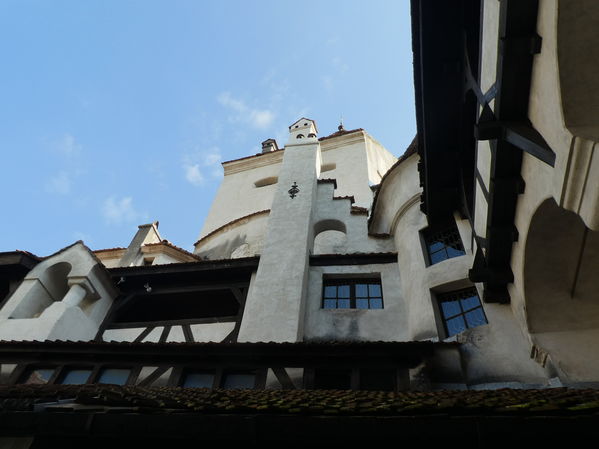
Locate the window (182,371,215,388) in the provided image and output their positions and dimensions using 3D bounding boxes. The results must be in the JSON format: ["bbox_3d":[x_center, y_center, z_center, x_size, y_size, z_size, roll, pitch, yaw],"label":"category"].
[{"bbox_3d":[-1.645,2.515,6.721,0.547,0.398,0.120,-2,-53,8],"label":"window"}]

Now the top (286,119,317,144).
[{"bbox_3d":[0.120,-2.785,13.707,0.883,2.056,0.650,-8,-54,12],"label":"top"}]

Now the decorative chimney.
[{"bbox_3d":[-1.620,-3.938,22.799,0.740,1.932,0.750,-11,-54,14],"label":"decorative chimney"}]

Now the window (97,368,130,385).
[{"bbox_3d":[-3.075,2.557,6.921,0.533,0.372,0.120,-2,-53,8],"label":"window"}]

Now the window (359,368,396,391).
[{"bbox_3d":[1.200,2.397,6.372,0.568,0.424,0.120,-2,-53,8],"label":"window"}]

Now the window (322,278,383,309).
[{"bbox_3d":[1.101,1.444,8.734,1.266,0.988,0.150,-2,-53,8],"label":"window"}]

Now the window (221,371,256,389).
[{"bbox_3d":[-0.971,2.494,6.630,0.574,0.402,0.120,-2,-53,8],"label":"window"}]

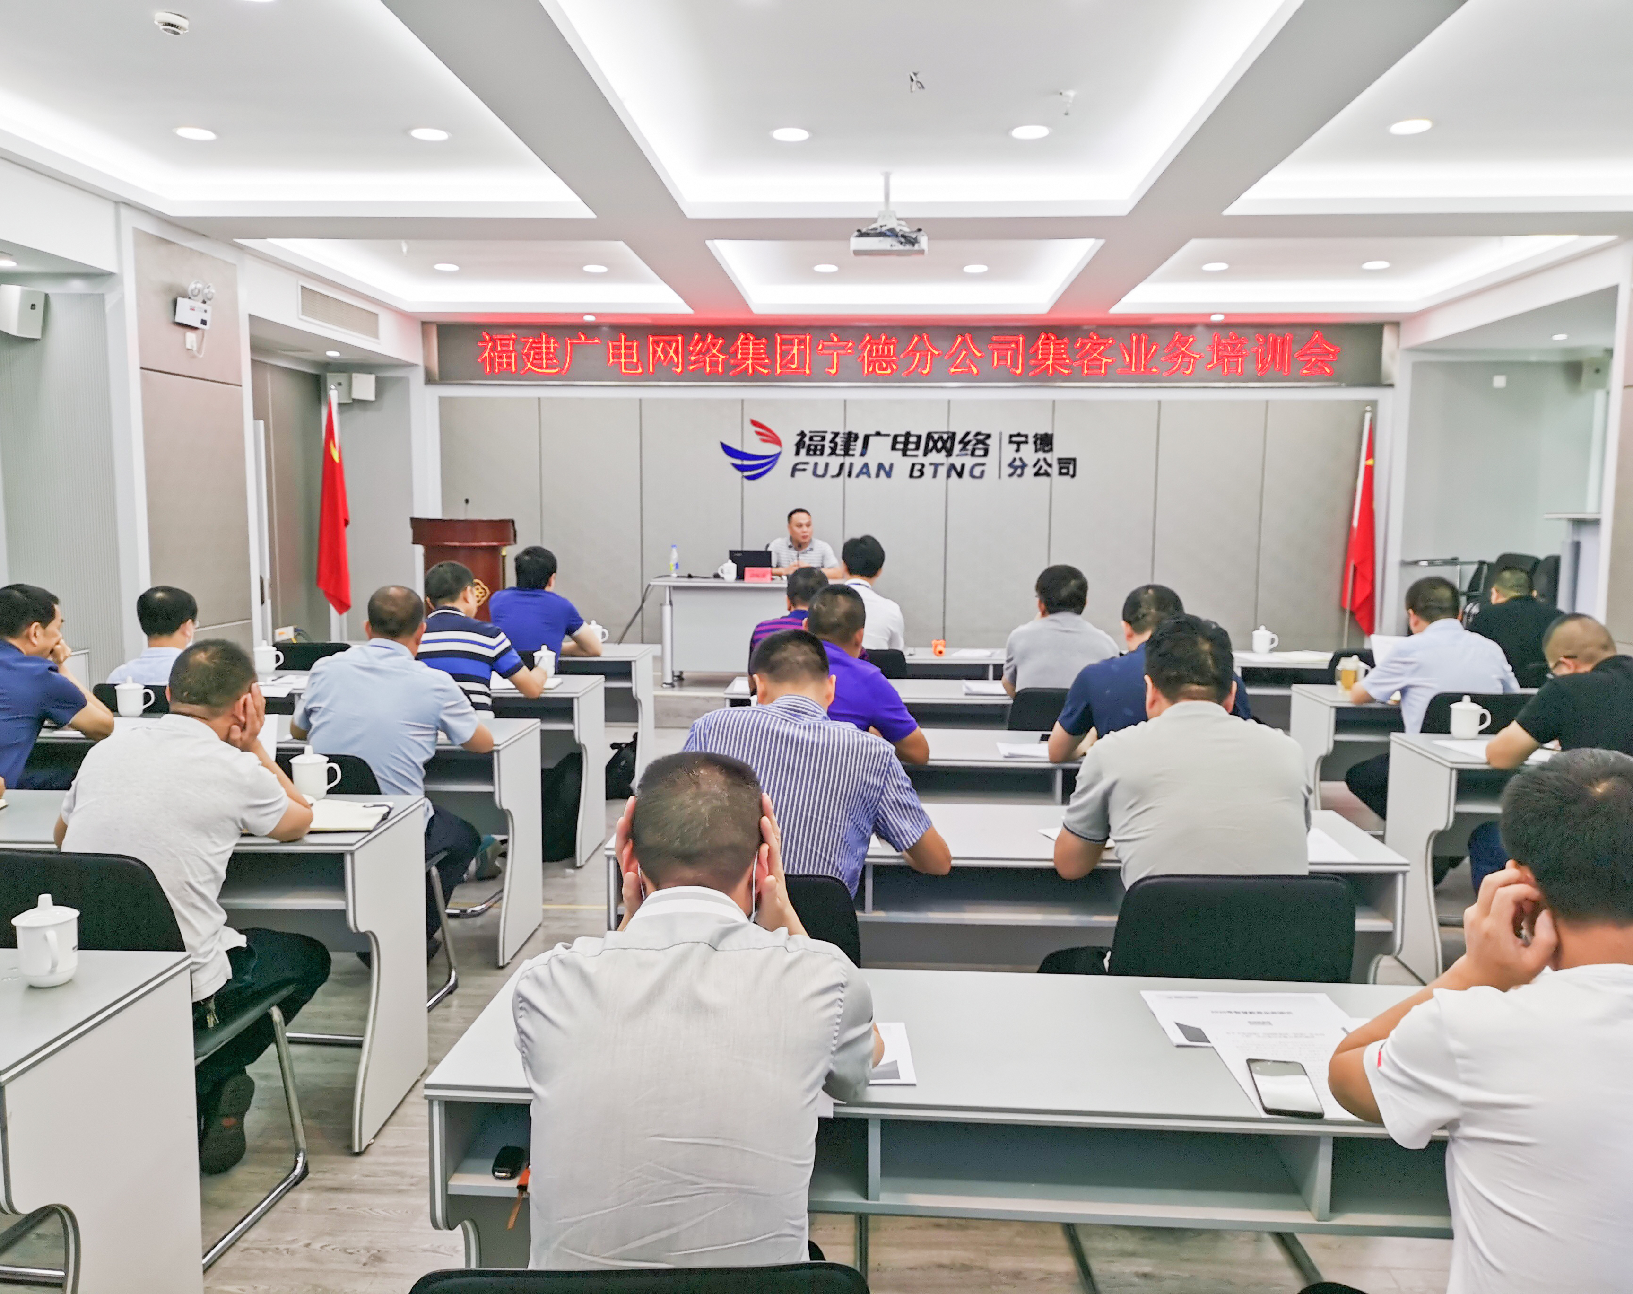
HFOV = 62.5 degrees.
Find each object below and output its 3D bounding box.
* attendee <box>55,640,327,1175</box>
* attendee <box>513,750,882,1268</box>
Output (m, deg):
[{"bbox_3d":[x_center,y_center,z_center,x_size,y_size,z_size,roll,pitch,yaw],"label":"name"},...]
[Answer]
[{"bbox_3d":[-1.385,0.603,2.932,0.510,1.240,0.730,1,6,5],"label":"attendee"},{"bbox_3d":[-0.145,0.754,1.655,0.470,1.230,0.750,1,6,3],"label":"attendee"}]

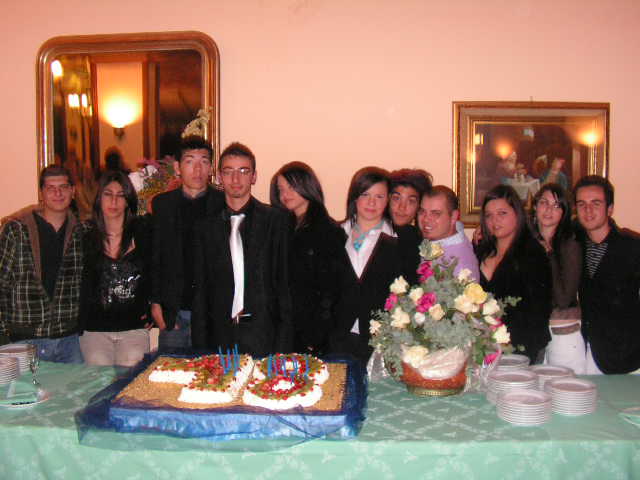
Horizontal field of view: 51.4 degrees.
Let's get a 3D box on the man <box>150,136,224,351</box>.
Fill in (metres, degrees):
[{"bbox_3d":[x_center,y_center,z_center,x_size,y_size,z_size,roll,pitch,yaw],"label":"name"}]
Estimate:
[{"bbox_3d":[-0.617,0.410,3.378,0.500,1.828,0.310,0,3,-3],"label":"man"}]

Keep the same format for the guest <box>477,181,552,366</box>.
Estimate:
[{"bbox_3d":[0.909,0.544,3.185,0.420,1.596,0.320,2,4,28],"label":"guest"}]

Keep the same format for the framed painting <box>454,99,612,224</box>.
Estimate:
[{"bbox_3d":[1.212,-0.433,3.832,0.878,0.711,0.060,1,3,4],"label":"framed painting"}]

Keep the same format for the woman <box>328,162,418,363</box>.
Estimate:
[{"bbox_3d":[0.251,0.502,3.163,0.450,1.677,0.320,1,3,18],"label":"woman"}]

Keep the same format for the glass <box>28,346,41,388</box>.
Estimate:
[{"bbox_3d":[-1.169,0.517,2.721,0.050,0.161,0.050,0,3,0],"label":"glass"}]

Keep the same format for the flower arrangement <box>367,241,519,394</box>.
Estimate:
[{"bbox_3d":[0.501,0.306,2.702,0.570,0.601,0.480,0,3,0],"label":"flower arrangement"}]

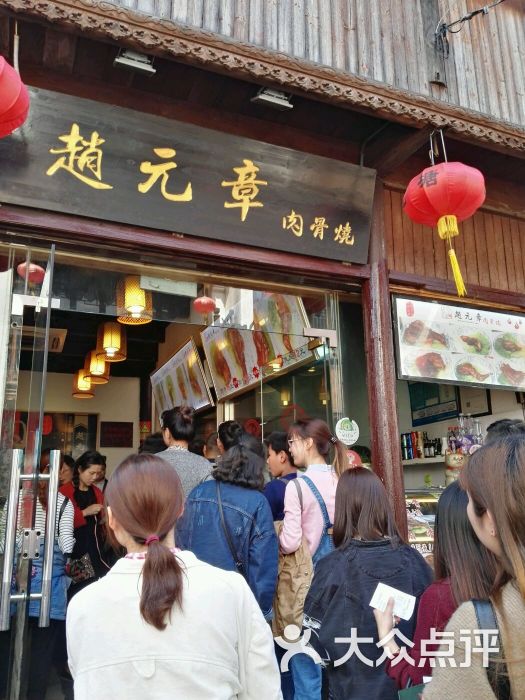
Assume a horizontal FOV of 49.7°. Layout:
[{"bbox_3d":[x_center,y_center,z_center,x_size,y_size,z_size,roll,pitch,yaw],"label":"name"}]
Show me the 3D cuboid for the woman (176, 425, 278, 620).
[{"bbox_3d":[-0.168,1.177,2.746,0.520,1.610,0.340,1,-14,-8],"label":"woman"}]

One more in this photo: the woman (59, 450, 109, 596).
[{"bbox_3d":[-1.278,1.513,3.923,0.330,1.570,0.450,-13,-19,40],"label":"woman"}]

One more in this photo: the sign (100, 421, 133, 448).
[{"bbox_3d":[-1.825,1.066,7.095,0.400,0.325,0.030,5,-15,-22],"label":"sign"}]

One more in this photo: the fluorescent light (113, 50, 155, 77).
[{"bbox_3d":[-0.676,-1.527,3.013,0.210,0.090,0.130,5,10,-22],"label":"fluorescent light"}]

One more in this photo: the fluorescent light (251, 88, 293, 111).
[{"bbox_3d":[0.062,-1.472,3.320,0.210,0.090,0.130,5,10,-22],"label":"fluorescent light"}]

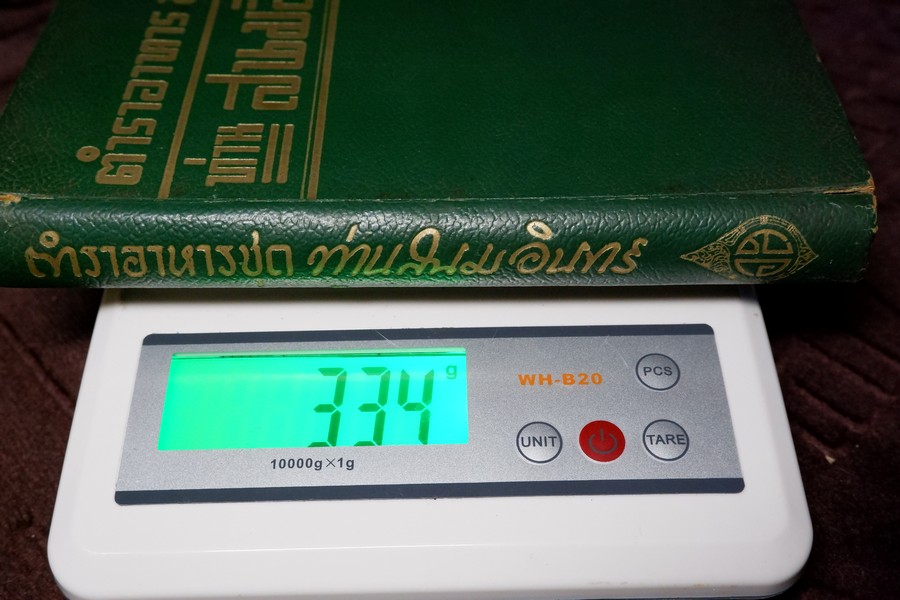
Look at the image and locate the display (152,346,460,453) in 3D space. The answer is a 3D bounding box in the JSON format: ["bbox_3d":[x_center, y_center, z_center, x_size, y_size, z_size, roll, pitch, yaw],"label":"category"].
[{"bbox_3d":[-0.030,0.023,0.231,0.067,0.004,0.025,-1,55,0],"label":"display"}]

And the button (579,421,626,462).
[{"bbox_3d":[0.033,0.031,0.223,0.010,0.003,0.010,-1,55,0],"label":"button"}]

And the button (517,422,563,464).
[{"bbox_3d":[0.020,0.031,0.223,0.010,0.003,0.010,-1,55,0],"label":"button"}]

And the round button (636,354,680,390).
[{"bbox_3d":[0.047,0.016,0.233,0.010,0.003,0.010,-1,55,0],"label":"round button"}]

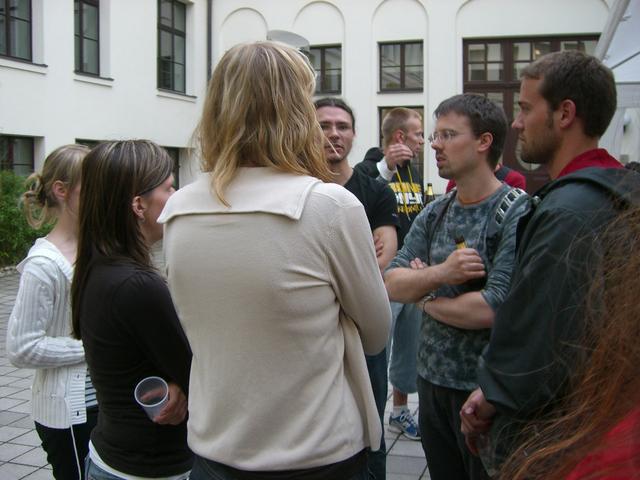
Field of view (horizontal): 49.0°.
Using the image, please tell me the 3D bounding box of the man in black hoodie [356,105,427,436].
[{"bbox_3d":[0.430,0.165,3.780,0.520,1.740,0.400,-4,6,-38],"label":"man in black hoodie"}]

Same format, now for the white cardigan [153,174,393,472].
[{"bbox_3d":[-0.090,0.150,1.480,0.460,0.600,0.350,2,5,24],"label":"white cardigan"}]

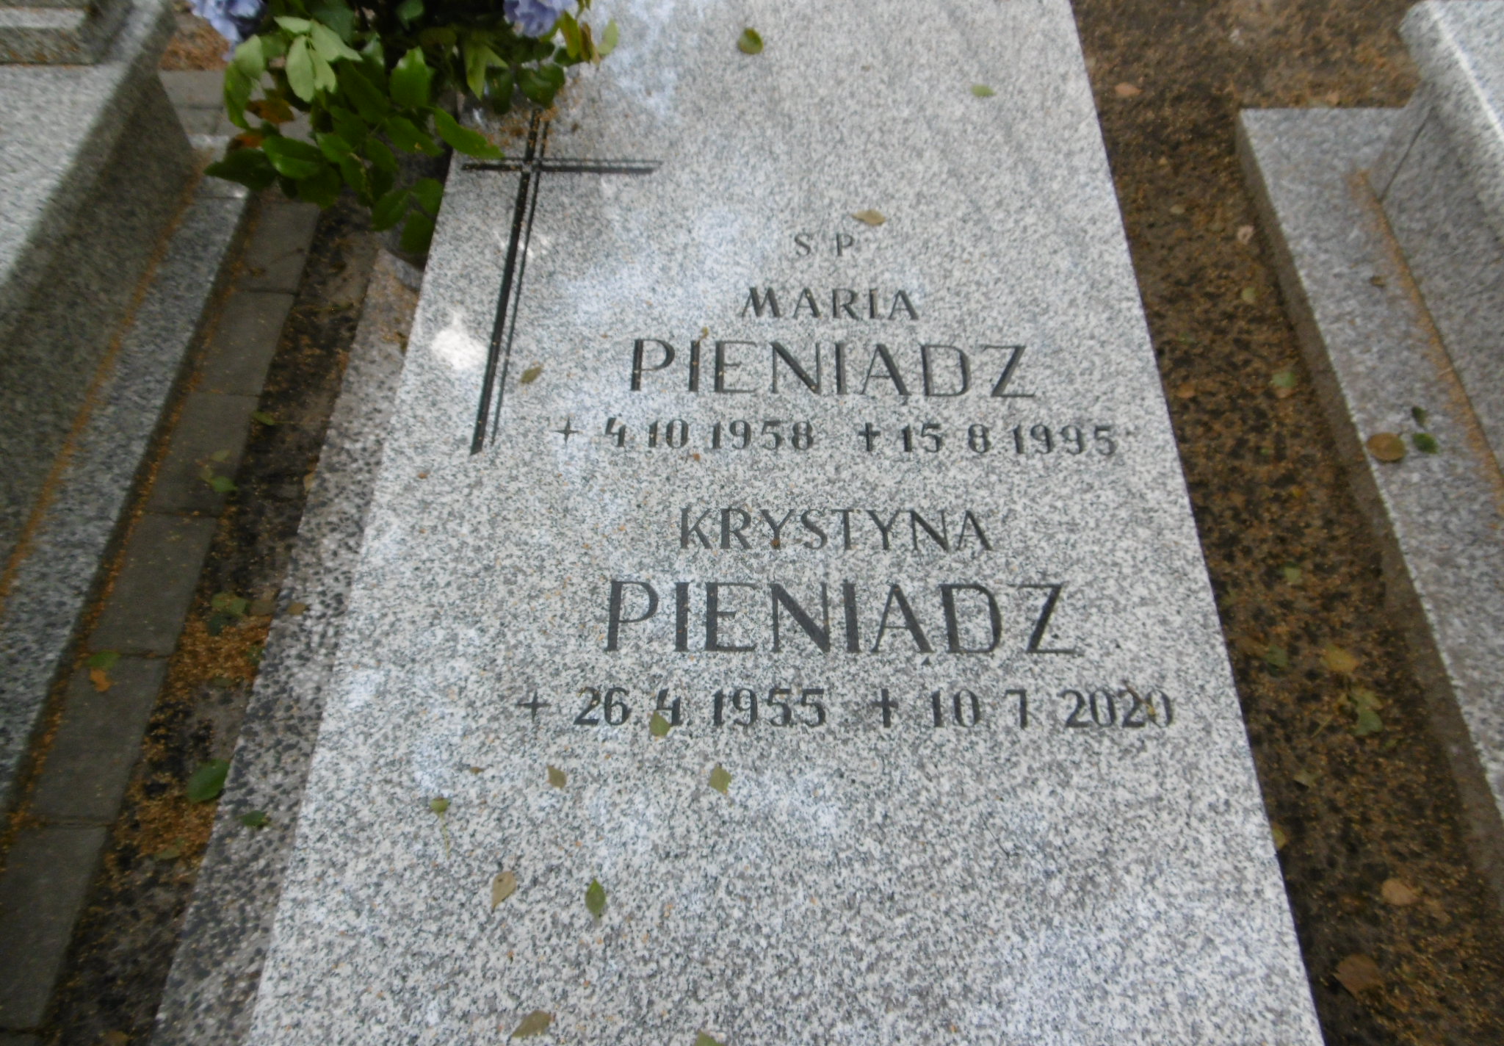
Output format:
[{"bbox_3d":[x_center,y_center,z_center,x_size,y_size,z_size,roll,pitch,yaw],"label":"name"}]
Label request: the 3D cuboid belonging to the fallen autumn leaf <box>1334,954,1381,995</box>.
[{"bbox_3d":[0.630,0.470,1.084,0.044,0.010,0.038,-3,57,-2],"label":"fallen autumn leaf"}]

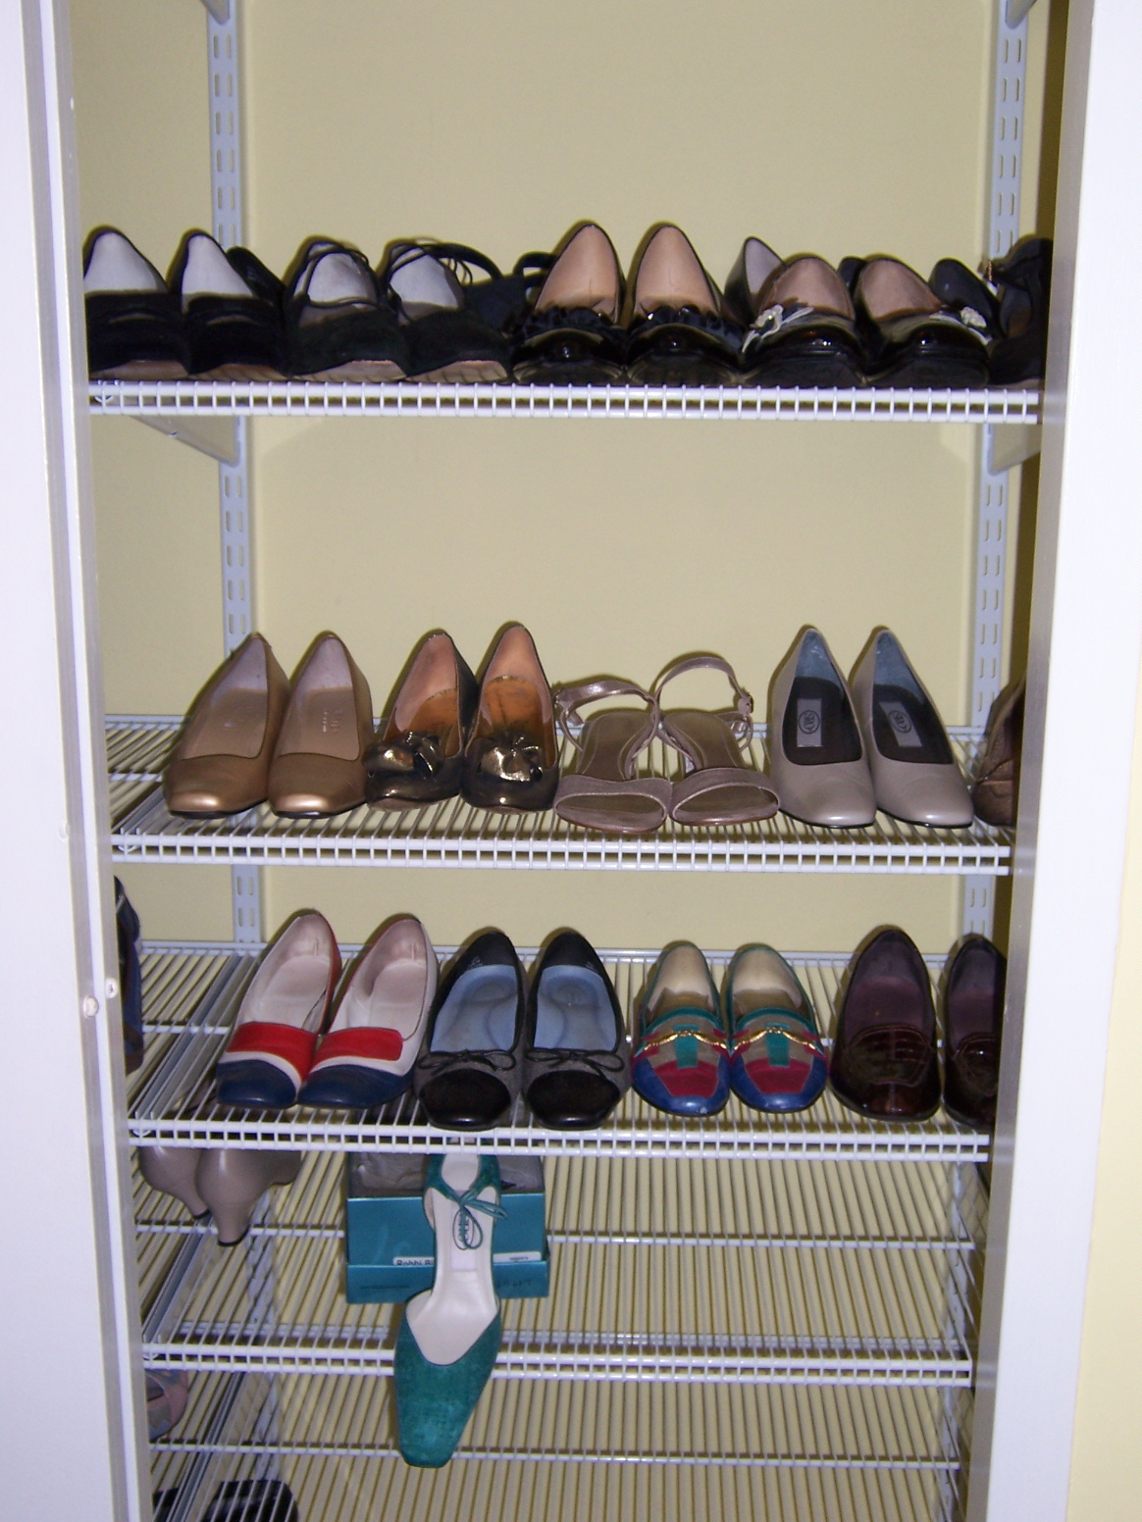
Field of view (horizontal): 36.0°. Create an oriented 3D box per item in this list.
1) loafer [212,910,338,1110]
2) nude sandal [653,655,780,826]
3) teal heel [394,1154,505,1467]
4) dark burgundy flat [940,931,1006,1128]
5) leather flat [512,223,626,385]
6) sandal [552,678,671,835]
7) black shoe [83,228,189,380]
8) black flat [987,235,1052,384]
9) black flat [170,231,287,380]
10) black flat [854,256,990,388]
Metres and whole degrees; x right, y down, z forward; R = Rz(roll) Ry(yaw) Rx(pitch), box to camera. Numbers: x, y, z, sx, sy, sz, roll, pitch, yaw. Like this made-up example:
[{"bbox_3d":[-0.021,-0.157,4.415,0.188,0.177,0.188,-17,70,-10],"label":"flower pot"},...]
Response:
[{"bbox_3d":[-0.234,0.199,1.437,0.082,0.077,0.250,1,13,1],"label":"loafer"},{"bbox_3d":[0.109,-0.022,1.393,0.084,0.094,0.240,0,13,-2],"label":"nude sandal"},{"bbox_3d":[-0.094,0.397,1.327,0.078,0.243,0.105,4,-26,3],"label":"teal heel"},{"bbox_3d":[0.344,0.212,1.408,0.083,0.073,0.250,2,13,5],"label":"dark burgundy flat"},{"bbox_3d":[0.004,-0.344,1.310,0.081,0.124,0.235,1,13,4],"label":"leather flat"},{"bbox_3d":[0.037,-0.010,1.381,0.086,0.076,0.240,1,13,3],"label":"sandal"},{"bbox_3d":[-0.328,-0.346,1.323,0.077,0.118,0.240,-3,13,-14],"label":"black shoe"},{"bbox_3d":[0.339,-0.336,1.304,0.080,0.116,0.240,2,13,7],"label":"black flat"},{"bbox_3d":[-0.263,-0.342,1.314,0.080,0.110,0.250,-3,14,-13],"label":"black flat"},{"bbox_3d":[0.252,-0.330,1.313,0.084,0.099,0.250,1,13,2],"label":"black flat"}]

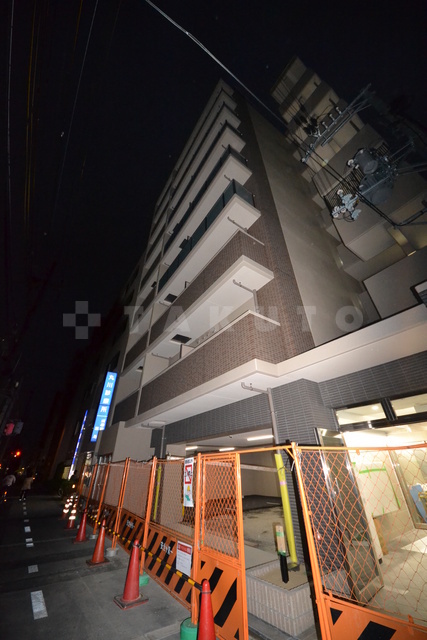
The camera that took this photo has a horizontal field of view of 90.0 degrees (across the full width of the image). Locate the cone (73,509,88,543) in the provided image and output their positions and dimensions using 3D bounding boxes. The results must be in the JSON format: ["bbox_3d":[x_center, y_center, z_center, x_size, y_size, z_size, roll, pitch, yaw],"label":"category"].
[{"bbox_3d":[-3.881,6.187,6.438,0.370,0.700,0.370,22,-40,-30],"label":"cone"}]

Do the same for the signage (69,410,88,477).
[{"bbox_3d":[-9.962,8.999,15.863,0.200,4.300,0.900,22,-40,-30],"label":"signage"}]

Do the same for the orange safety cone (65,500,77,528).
[{"bbox_3d":[-4.671,6.433,7.118,0.370,0.700,0.370,22,-40,-29],"label":"orange safety cone"}]

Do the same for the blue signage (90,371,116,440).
[{"bbox_3d":[-6.601,5.157,12.952,0.600,3.800,0.250,22,-40,-30],"label":"blue signage"}]

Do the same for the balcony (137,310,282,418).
[{"bbox_3d":[-0.580,2.018,6.625,1.200,1.360,6.400,22,-40,-29],"label":"balcony"}]

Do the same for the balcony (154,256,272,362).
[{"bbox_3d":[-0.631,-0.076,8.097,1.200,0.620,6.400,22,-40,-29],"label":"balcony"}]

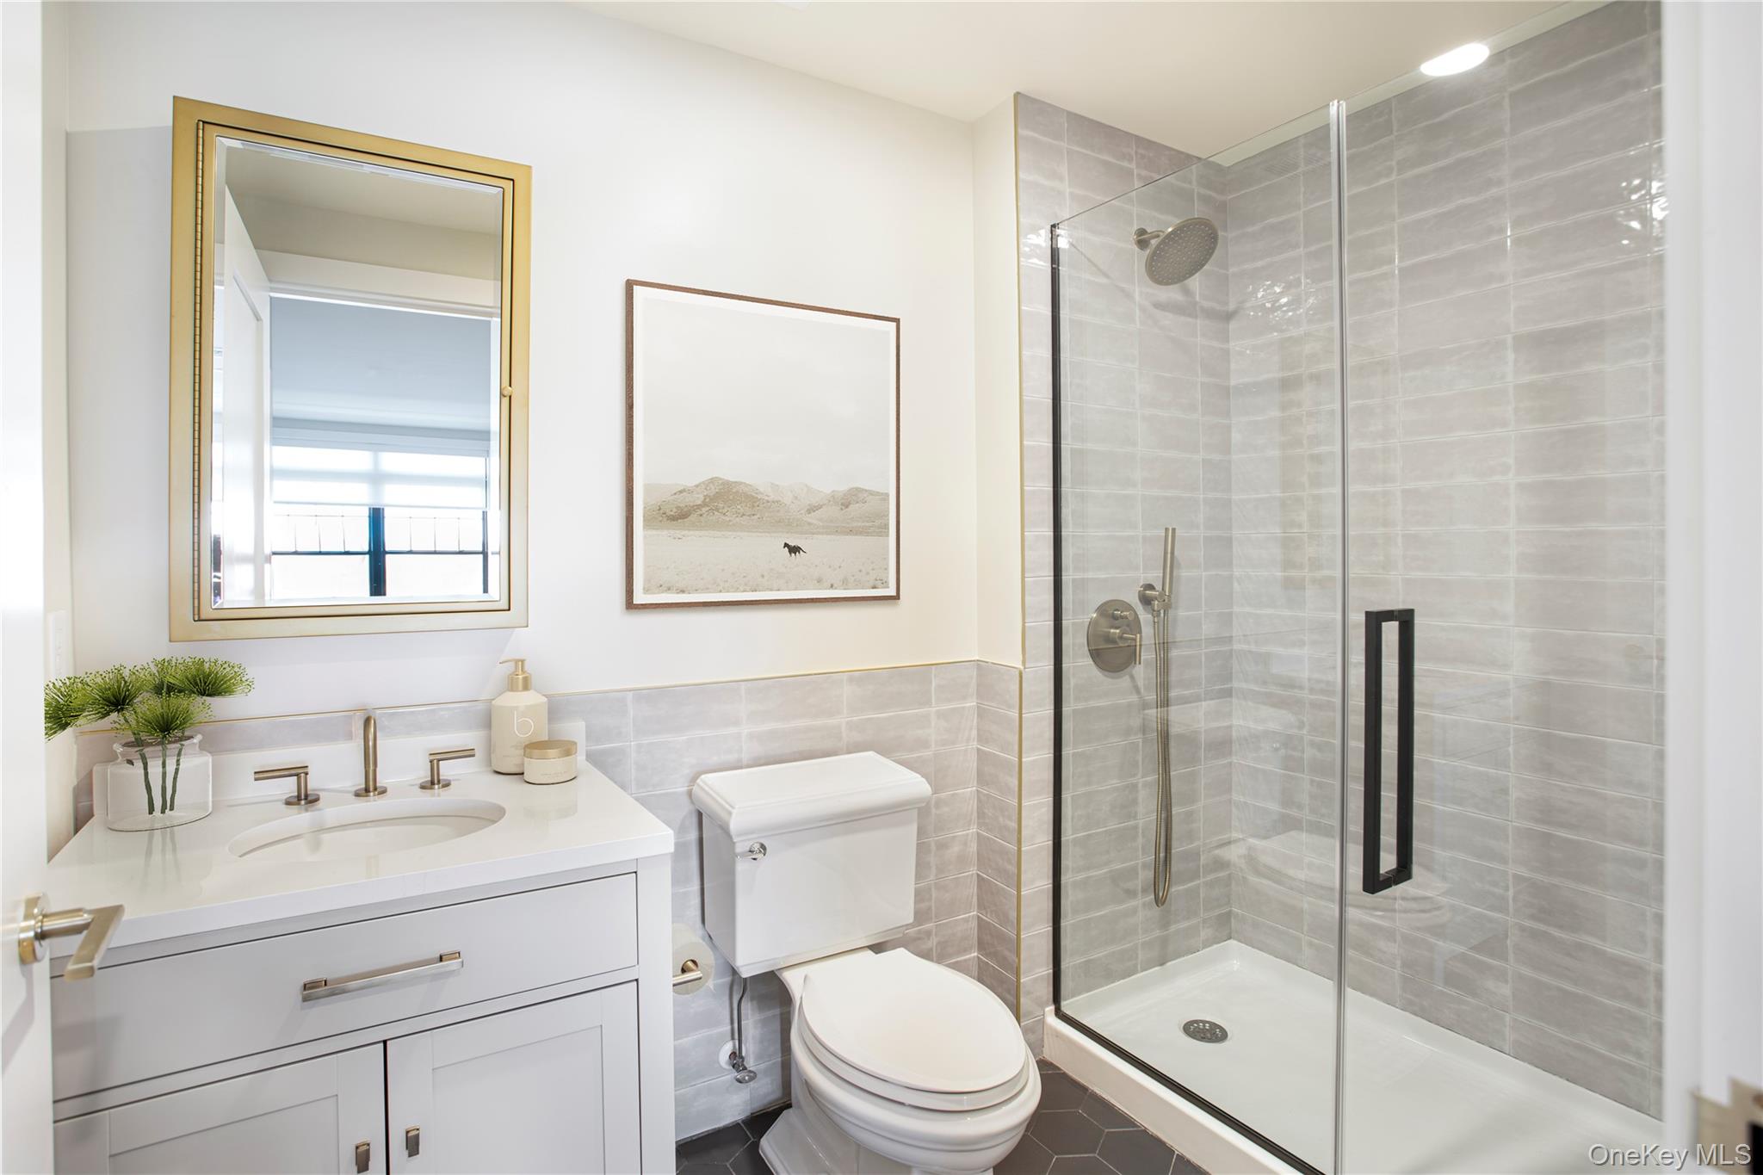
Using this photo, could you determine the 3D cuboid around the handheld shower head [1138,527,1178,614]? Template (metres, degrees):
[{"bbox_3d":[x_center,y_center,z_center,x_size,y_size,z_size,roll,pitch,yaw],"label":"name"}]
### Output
[{"bbox_3d":[0.790,-0.047,2.370,0.068,0.250,0.090,-1,1,-32],"label":"handheld shower head"}]

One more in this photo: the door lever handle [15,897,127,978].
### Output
[{"bbox_3d":[-0.778,0.333,0.793,0.067,0.066,0.148,-1,1,-32],"label":"door lever handle"}]

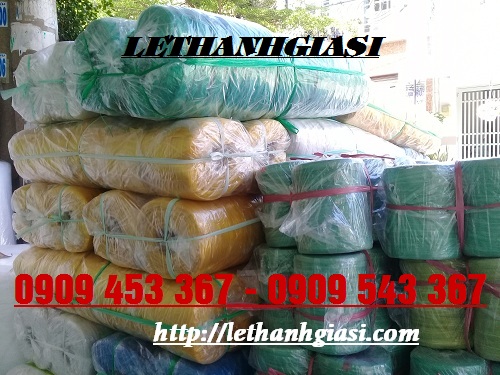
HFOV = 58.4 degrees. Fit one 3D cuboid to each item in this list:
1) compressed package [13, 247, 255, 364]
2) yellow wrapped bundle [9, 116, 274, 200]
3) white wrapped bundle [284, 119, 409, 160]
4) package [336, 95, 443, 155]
[{"bbox_3d":[-0.402,0.360,1.702,1.058,0.249,0.535,3,6,36],"label":"compressed package"},{"bbox_3d":[-0.472,-0.128,1.952,1.136,0.256,0.540,3,6,37],"label":"yellow wrapped bundle"},{"bbox_3d":[0.535,-0.200,2.485,1.108,0.256,0.525,3,2,-44],"label":"white wrapped bundle"},{"bbox_3d":[0.959,-0.412,3.124,0.966,0.213,0.383,18,-6,-32],"label":"package"}]

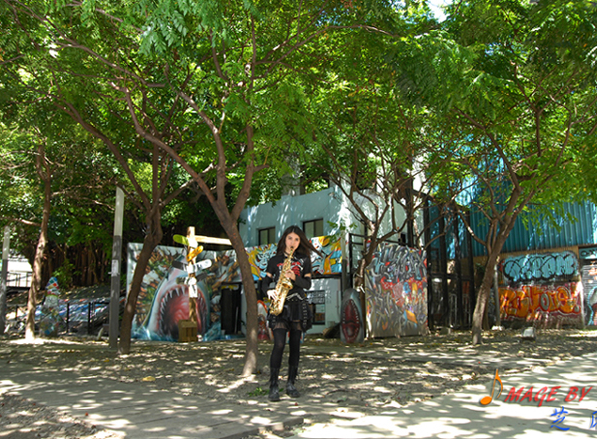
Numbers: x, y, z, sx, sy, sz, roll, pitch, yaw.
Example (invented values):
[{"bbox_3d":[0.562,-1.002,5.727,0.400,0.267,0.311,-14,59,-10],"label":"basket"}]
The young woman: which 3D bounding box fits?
[{"bbox_3d":[-0.090,0.876,4.770,0.580,1.640,0.460,0,-10,0],"label":"young woman"}]

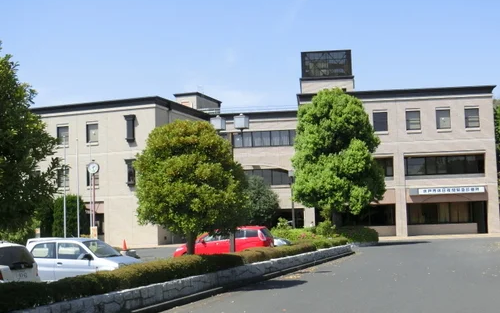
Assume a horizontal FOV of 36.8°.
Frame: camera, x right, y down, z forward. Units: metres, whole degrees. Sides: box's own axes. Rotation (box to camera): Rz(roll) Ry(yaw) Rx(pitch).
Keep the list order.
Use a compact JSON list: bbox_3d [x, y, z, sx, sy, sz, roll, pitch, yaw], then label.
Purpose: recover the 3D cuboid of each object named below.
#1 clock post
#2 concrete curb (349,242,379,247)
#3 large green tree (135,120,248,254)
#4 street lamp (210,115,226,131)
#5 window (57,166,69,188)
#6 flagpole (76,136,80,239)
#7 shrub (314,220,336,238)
[{"bbox_3d":[-9.237,2.945,44.748,0.720,5.400,0.320,-4,-6,19],"label":"clock post"},{"bbox_3d":[6.860,5.290,45.000,1.900,0.260,0.350,-1,-5,-6],"label":"concrete curb"},{"bbox_3d":[-1.463,1.020,19.015,2.950,3.950,2.900,-2,-5,0],"label":"large green tree"},{"bbox_3d":[-0.986,-1.032,23.500,0.370,0.470,0.370,-4,-6,19],"label":"street lamp"},{"bbox_3d":[-15.922,1.805,63.951,1.200,1.720,0.200,-4,-6,19],"label":"window"},{"bbox_3d":[-10.513,2.375,46.168,0.110,7.100,0.110,-2,-5,0],"label":"flagpole"},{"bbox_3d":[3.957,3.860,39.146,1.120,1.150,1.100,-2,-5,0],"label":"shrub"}]

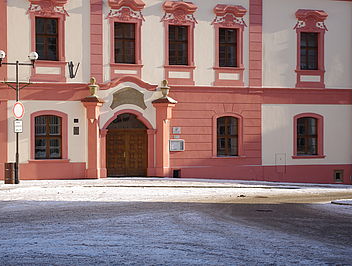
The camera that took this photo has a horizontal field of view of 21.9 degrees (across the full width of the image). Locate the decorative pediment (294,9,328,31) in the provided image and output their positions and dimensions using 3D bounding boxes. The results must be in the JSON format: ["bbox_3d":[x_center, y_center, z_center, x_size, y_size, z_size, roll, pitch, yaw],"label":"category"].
[{"bbox_3d":[6.723,-5.591,45.162,1.828,1.091,0.300,0,0,-26],"label":"decorative pediment"}]

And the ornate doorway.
[{"bbox_3d":[-2.190,0.541,41.076,2.029,2.888,0.400,0,0,-26],"label":"ornate doorway"}]

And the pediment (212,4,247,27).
[{"bbox_3d":[2.547,-5.549,43.135,1.746,1.052,0.300,0,0,-26],"label":"pediment"}]

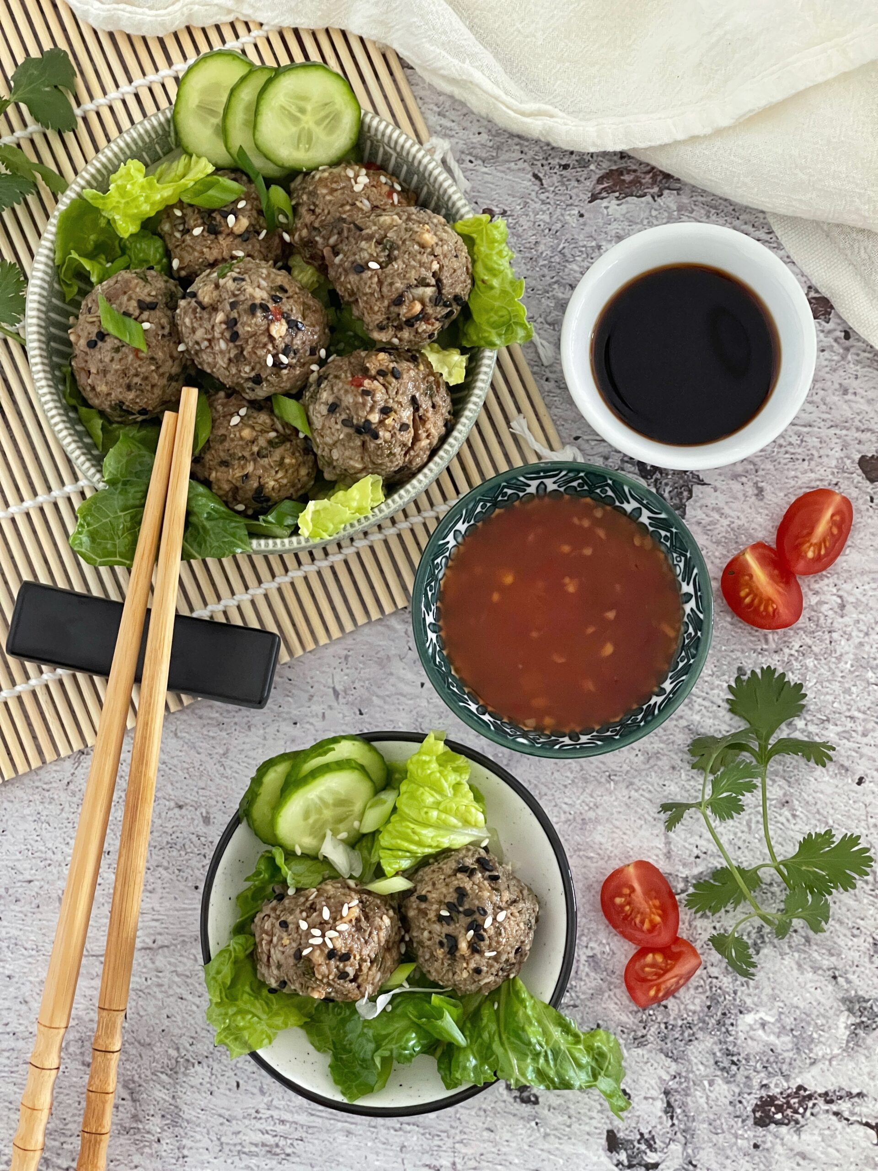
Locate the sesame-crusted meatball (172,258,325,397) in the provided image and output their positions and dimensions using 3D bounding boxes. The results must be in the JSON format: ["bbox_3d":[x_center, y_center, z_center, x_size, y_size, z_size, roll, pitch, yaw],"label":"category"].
[{"bbox_3d":[-0.052,-0.072,0.606,0.042,0.039,0.040,0,81,1],"label":"sesame-crusted meatball"}]

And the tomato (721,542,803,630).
[{"bbox_3d":[0.092,0.000,0.611,0.021,0.013,0.025,-30,80,-4],"label":"tomato"}]

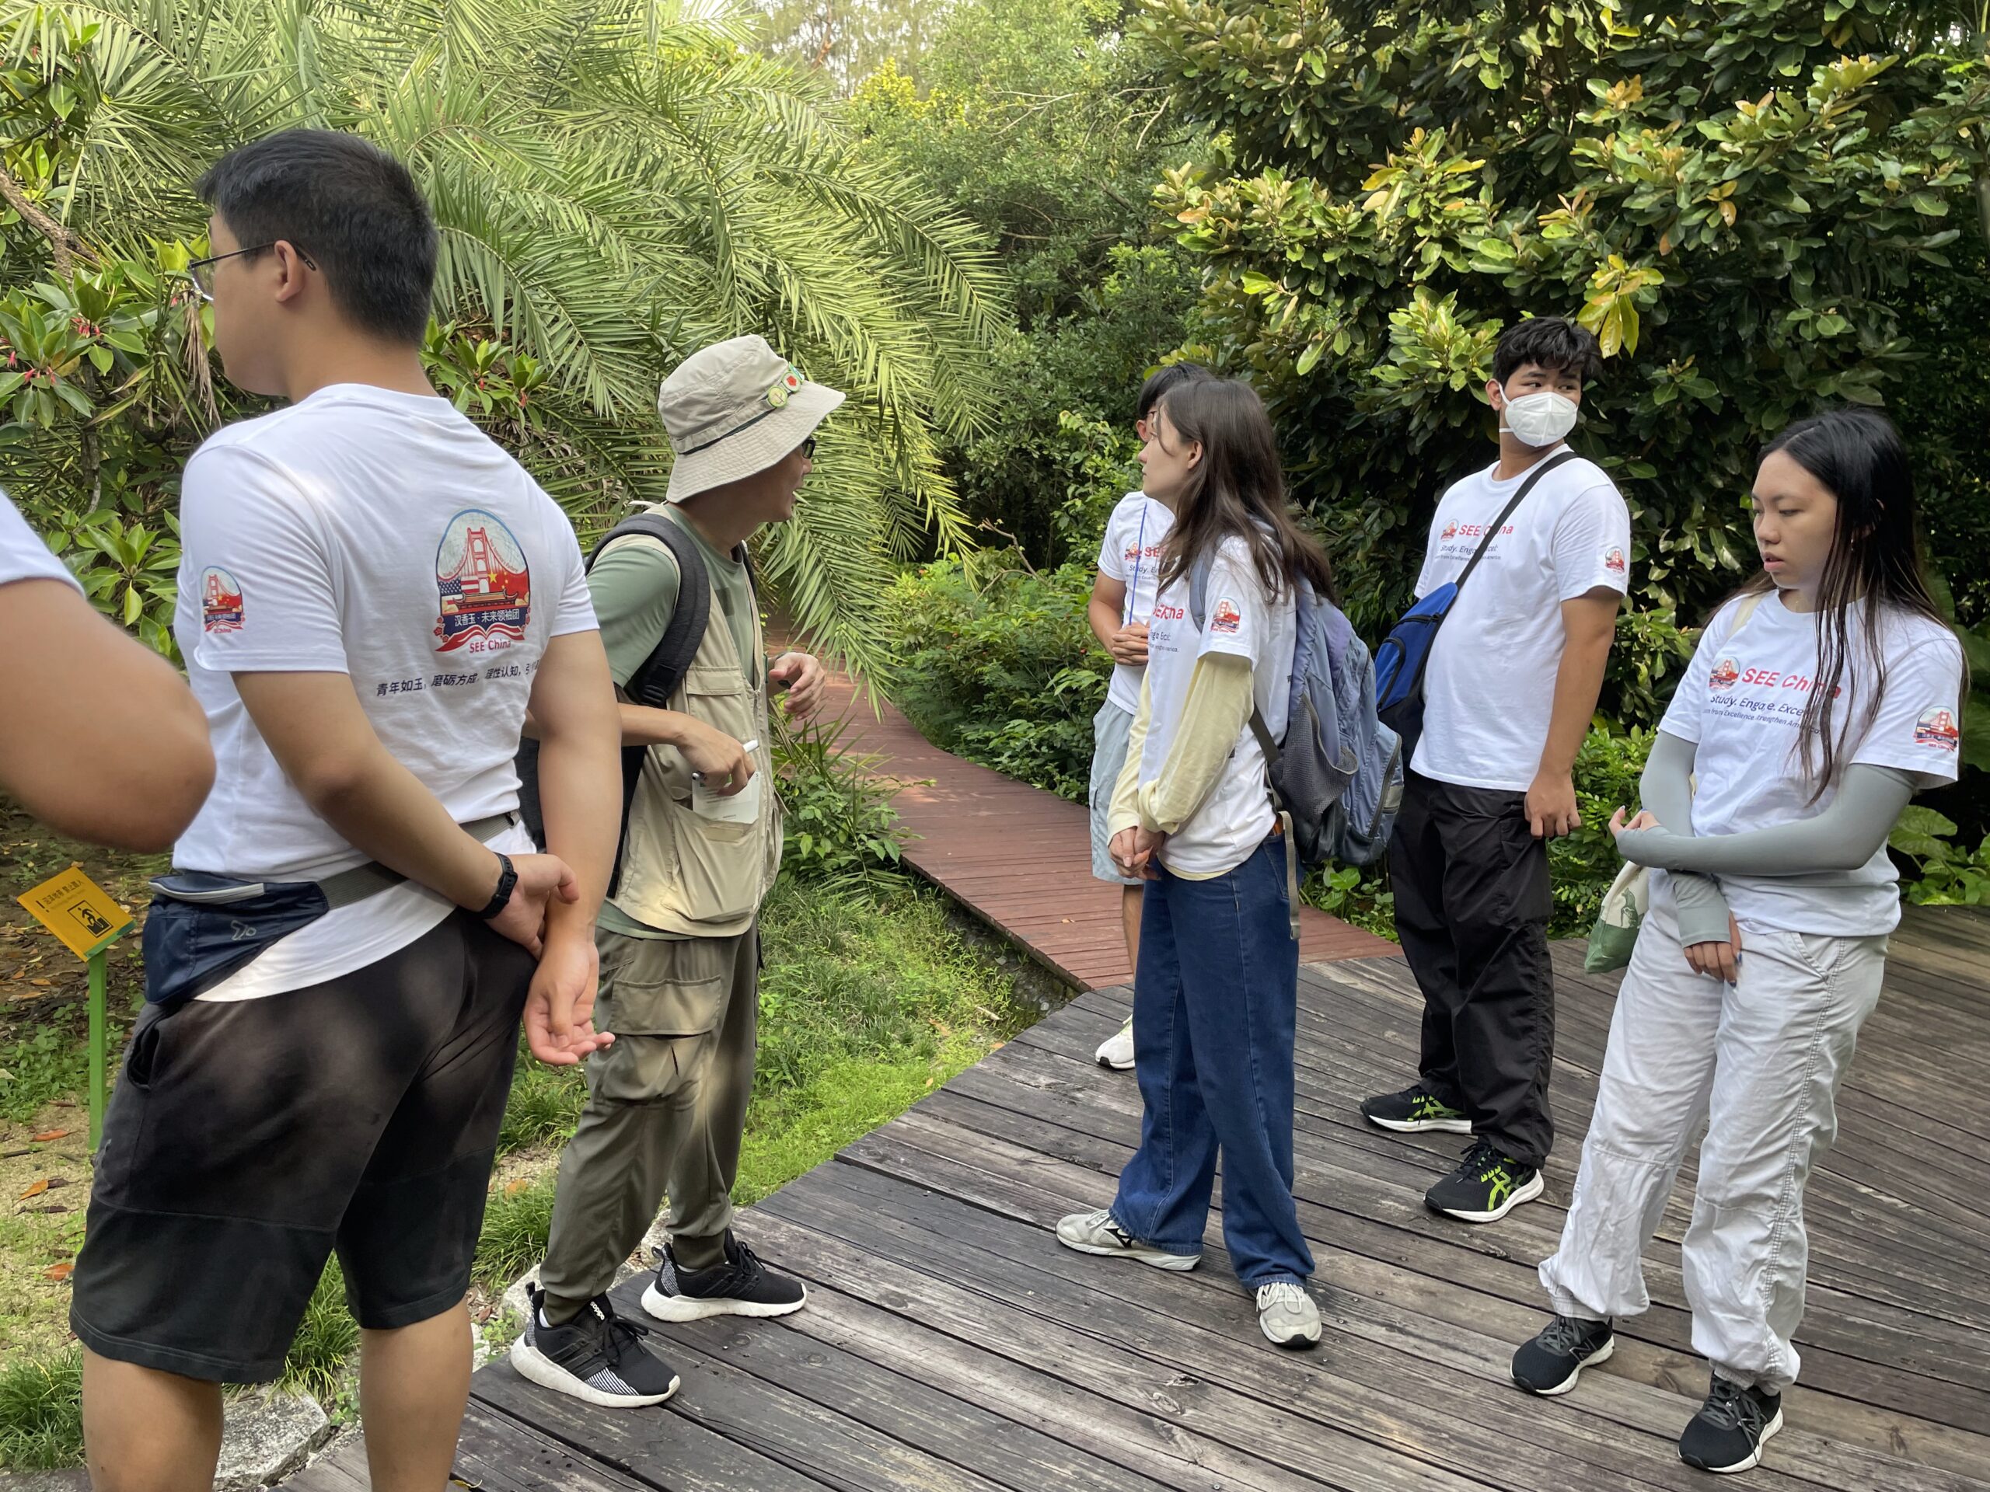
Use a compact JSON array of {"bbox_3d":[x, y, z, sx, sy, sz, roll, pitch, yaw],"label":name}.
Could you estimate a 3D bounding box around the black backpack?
[{"bbox_3d":[-0.574,-0.072,2.335,0.330,0.520,0.310,7,12,13],"label":"black backpack"}]

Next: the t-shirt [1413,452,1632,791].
[{"bbox_3d":[1.053,-0.245,2.986,0.290,0.700,0.540,-3,15,-23],"label":"t-shirt"}]

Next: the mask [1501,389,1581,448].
[{"bbox_3d":[1.022,-0.614,2.803,0.145,0.115,0.090,3,14,2],"label":"mask"}]

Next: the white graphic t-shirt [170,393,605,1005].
[{"bbox_3d":[-0.678,-0.061,1.705,0.300,0.670,0.470,11,14,29],"label":"white graphic t-shirt"}]

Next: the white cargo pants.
[{"bbox_3d":[1.177,0.592,2.496,0.310,0.880,0.420,-6,16,-40],"label":"white cargo pants"}]

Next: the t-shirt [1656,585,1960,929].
[{"bbox_3d":[1.288,0.016,2.393,0.270,0.560,0.440,-4,15,-36],"label":"t-shirt"}]

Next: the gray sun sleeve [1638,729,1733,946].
[{"bbox_3d":[1.074,0.102,2.311,0.159,0.352,0.219,-8,17,-37],"label":"gray sun sleeve"}]

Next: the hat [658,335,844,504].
[{"bbox_3d":[-0.364,-0.489,2.223,0.295,0.165,0.285,-22,13,1],"label":"hat"}]

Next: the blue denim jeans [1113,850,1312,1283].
[{"bbox_3d":[0.401,0.544,2.668,0.355,0.910,0.365,-1,14,-14],"label":"blue denim jeans"}]

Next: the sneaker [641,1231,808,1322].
[{"bbox_3d":[-0.469,0.918,2.608,0.288,0.120,0.105,3,12,-6],"label":"sneaker"}]

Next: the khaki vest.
[{"bbox_3d":[-0.459,-0.028,2.285,0.290,0.670,0.420,8,15,20],"label":"khaki vest"}]

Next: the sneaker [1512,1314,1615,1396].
[{"bbox_3d":[0.995,1.025,2.589,0.262,0.110,0.098,-9,18,-39],"label":"sneaker"}]

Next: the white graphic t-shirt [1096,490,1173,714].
[{"bbox_3d":[0.457,-0.356,3.740,0.440,0.580,0.260,10,13,22],"label":"white graphic t-shirt"}]

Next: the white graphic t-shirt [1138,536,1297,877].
[{"bbox_3d":[0.380,-0.083,2.508,0.270,0.620,0.440,-2,14,-17],"label":"white graphic t-shirt"}]

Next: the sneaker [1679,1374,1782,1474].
[{"bbox_3d":[1.223,1.091,2.465,0.267,0.107,0.100,-6,16,-42],"label":"sneaker"}]

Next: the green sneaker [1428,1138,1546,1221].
[{"bbox_3d":[1.051,0.922,3.186,0.308,0.113,0.108,-3,14,-31],"label":"green sneaker"}]

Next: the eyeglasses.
[{"bbox_3d":[-0.630,-0.429,1.377,0.142,0.048,0.140,-1,12,17],"label":"eyeglasses"}]

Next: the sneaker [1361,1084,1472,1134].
[{"bbox_3d":[0.993,0.819,3.428,0.285,0.110,0.105,4,14,3],"label":"sneaker"}]

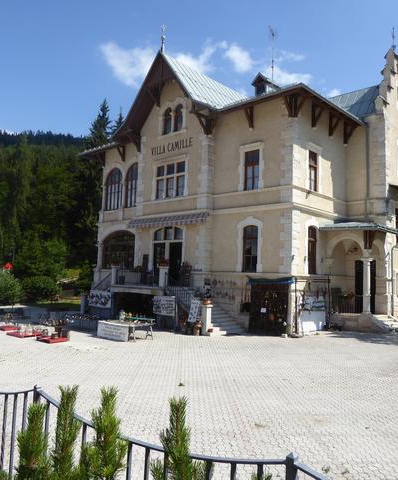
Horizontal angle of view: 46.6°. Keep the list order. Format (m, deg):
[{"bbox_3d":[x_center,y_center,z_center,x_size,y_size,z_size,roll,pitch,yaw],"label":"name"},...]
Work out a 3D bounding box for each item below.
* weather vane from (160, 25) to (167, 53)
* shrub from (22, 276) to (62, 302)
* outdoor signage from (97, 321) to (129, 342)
[{"bbox_3d":[-2.206,-12.432,28.435,0.485,1.667,0.353,-3,-7,42],"label":"weather vane"},{"bbox_3d":[-14.799,4.651,43.430,3.737,2.474,3.232,1,-5,0],"label":"shrub"},{"bbox_3d":[-3.736,3.948,19.990,2.171,0.667,0.061,-3,-7,45],"label":"outdoor signage"}]

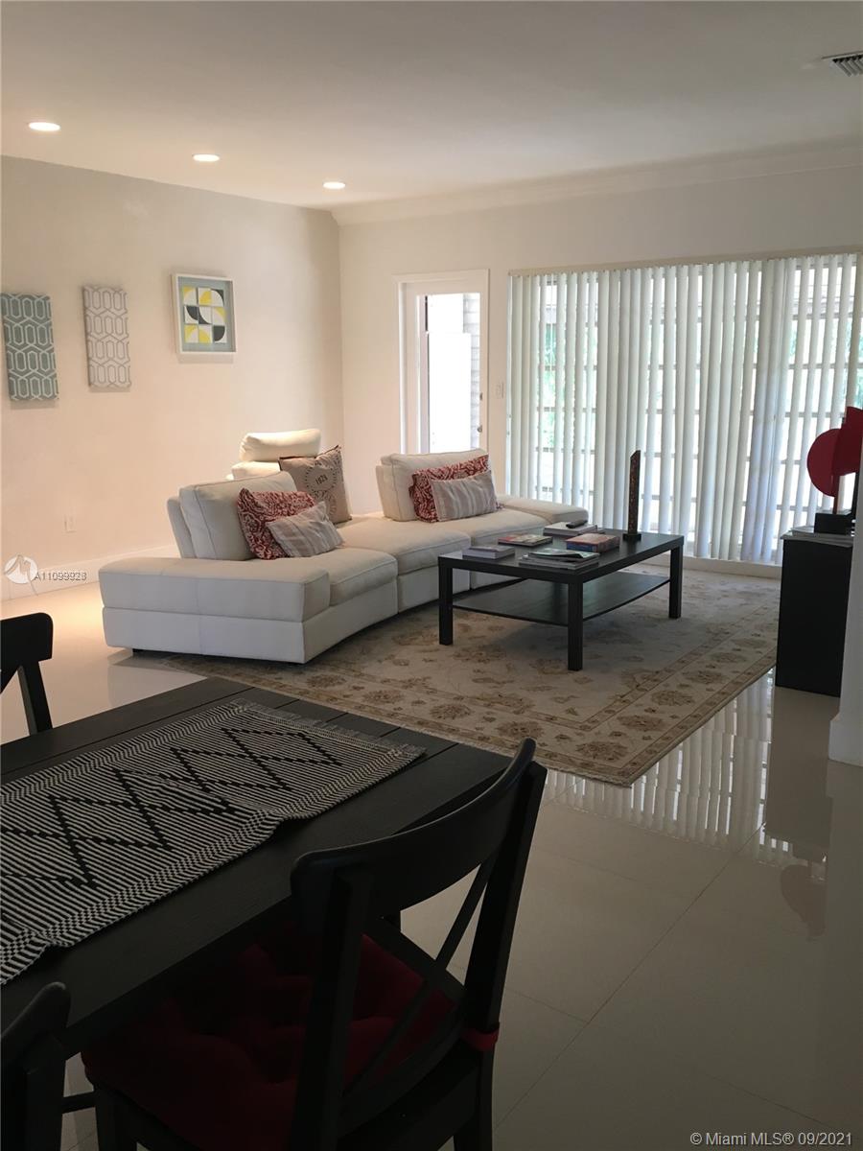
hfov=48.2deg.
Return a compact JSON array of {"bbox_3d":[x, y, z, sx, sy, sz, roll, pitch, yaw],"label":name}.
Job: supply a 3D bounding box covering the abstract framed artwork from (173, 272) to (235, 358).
[{"bbox_3d":[-1.588,-1.825,6.781,0.045,0.519,0.513,9,15,36],"label":"abstract framed artwork"}]

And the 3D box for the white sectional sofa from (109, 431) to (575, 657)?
[{"bbox_3d":[-0.320,-0.332,5.768,1.380,0.950,3.360,9,15,36],"label":"white sectional sofa"}]

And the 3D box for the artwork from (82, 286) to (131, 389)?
[{"bbox_3d":[-2.077,-1.523,6.186,0.025,0.606,0.312,9,15,36],"label":"artwork"}]

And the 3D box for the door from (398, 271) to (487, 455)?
[{"bbox_3d":[0.094,-1.299,7.569,0.872,2.050,0.090,9,15,36],"label":"door"}]

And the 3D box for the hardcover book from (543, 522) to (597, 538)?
[{"bbox_3d":[0.774,-0.248,5.338,0.215,0.041,0.235,9,15,36],"label":"hardcover book"}]

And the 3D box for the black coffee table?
[{"bbox_3d":[0.703,0.068,5.046,0.780,0.450,1.180,9,15,36],"label":"black coffee table"}]

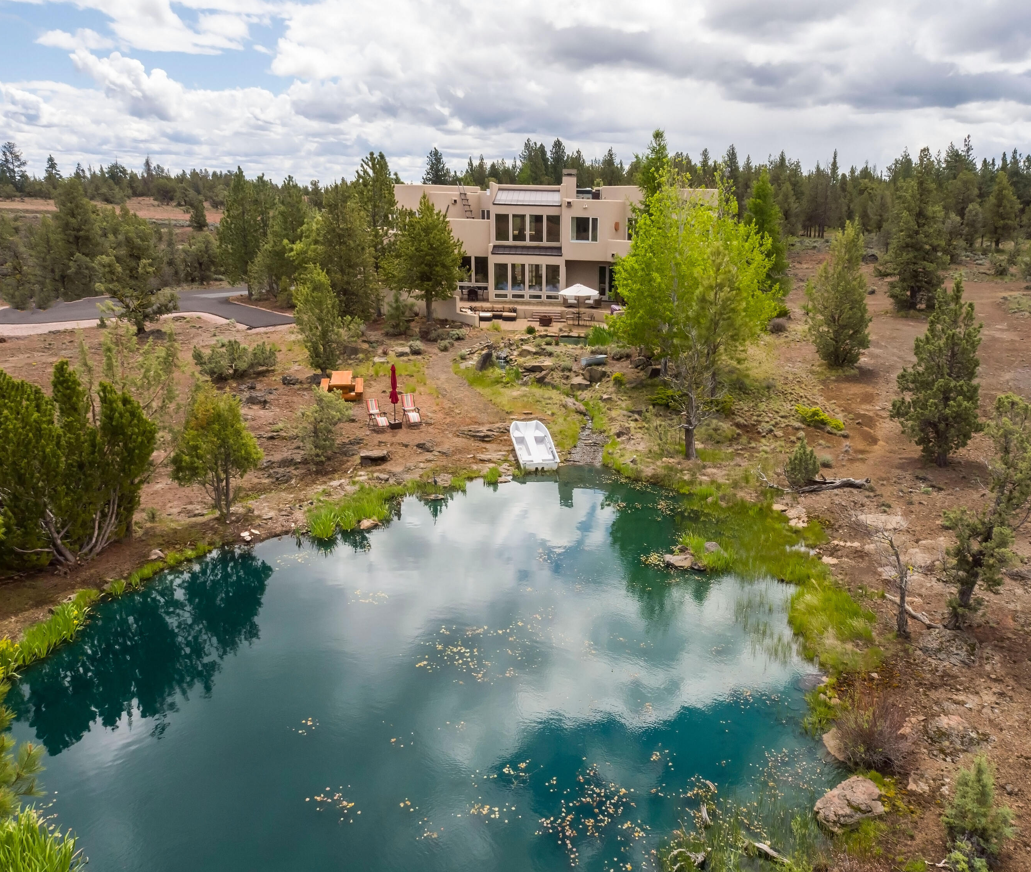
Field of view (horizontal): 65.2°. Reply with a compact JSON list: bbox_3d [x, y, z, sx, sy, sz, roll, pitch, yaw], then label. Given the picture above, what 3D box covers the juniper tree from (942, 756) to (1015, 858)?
[{"bbox_3d":[6.325,4.922,10.891,1.020,1.430,1.000,0,17,0],"label":"juniper tree"}]

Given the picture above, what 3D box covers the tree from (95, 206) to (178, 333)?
[{"bbox_3d":[-18.972,-8.283,40.135,4.300,5.920,4.000,0,17,0],"label":"tree"}]

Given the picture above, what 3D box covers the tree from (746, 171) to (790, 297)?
[{"bbox_3d":[17.206,-13.599,54.105,3.170,8.230,3.170,0,17,0],"label":"tree"}]

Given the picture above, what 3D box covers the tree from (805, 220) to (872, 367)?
[{"bbox_3d":[14.191,-6.200,35.408,2.914,6.381,2.914,0,17,0],"label":"tree"}]

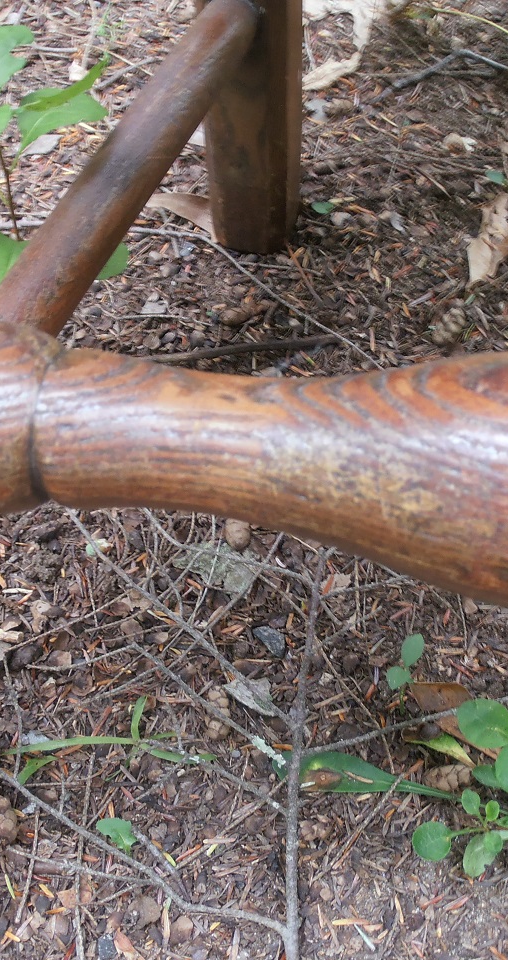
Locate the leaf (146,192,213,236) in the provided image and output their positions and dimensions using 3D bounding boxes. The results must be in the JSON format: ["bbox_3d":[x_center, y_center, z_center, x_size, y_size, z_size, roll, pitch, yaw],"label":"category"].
[{"bbox_3d":[-0.040,-0.146,0.674,0.030,0.013,0.058,-36,56,-29],"label":"leaf"}]

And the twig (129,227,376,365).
[{"bbox_3d":[0.004,-0.105,0.638,0.180,0.007,0.025,33,54,28],"label":"twig"}]

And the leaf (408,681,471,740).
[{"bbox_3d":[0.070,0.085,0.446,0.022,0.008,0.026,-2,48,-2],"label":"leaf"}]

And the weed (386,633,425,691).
[{"bbox_3d":[0.057,0.070,0.460,0.015,0.023,0.017,0,46,0],"label":"weed"}]

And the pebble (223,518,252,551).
[{"bbox_3d":[-0.007,0.022,0.513,0.012,0.011,0.014,0,46,0],"label":"pebble"}]

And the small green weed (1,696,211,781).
[{"bbox_3d":[-0.048,0.091,0.418,0.070,0.018,0.028,0,44,0],"label":"small green weed"}]

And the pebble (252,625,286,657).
[{"bbox_3d":[0.006,0.063,0.477,0.011,0.007,0.017,-32,54,-27],"label":"pebble"}]

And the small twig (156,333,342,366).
[{"bbox_3d":[-0.004,-0.065,0.601,0.095,0.005,0.006,-6,46,-6],"label":"small twig"}]

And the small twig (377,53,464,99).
[{"bbox_3d":[0.107,-0.261,0.789,0.007,0.006,0.082,35,55,29],"label":"small twig"}]

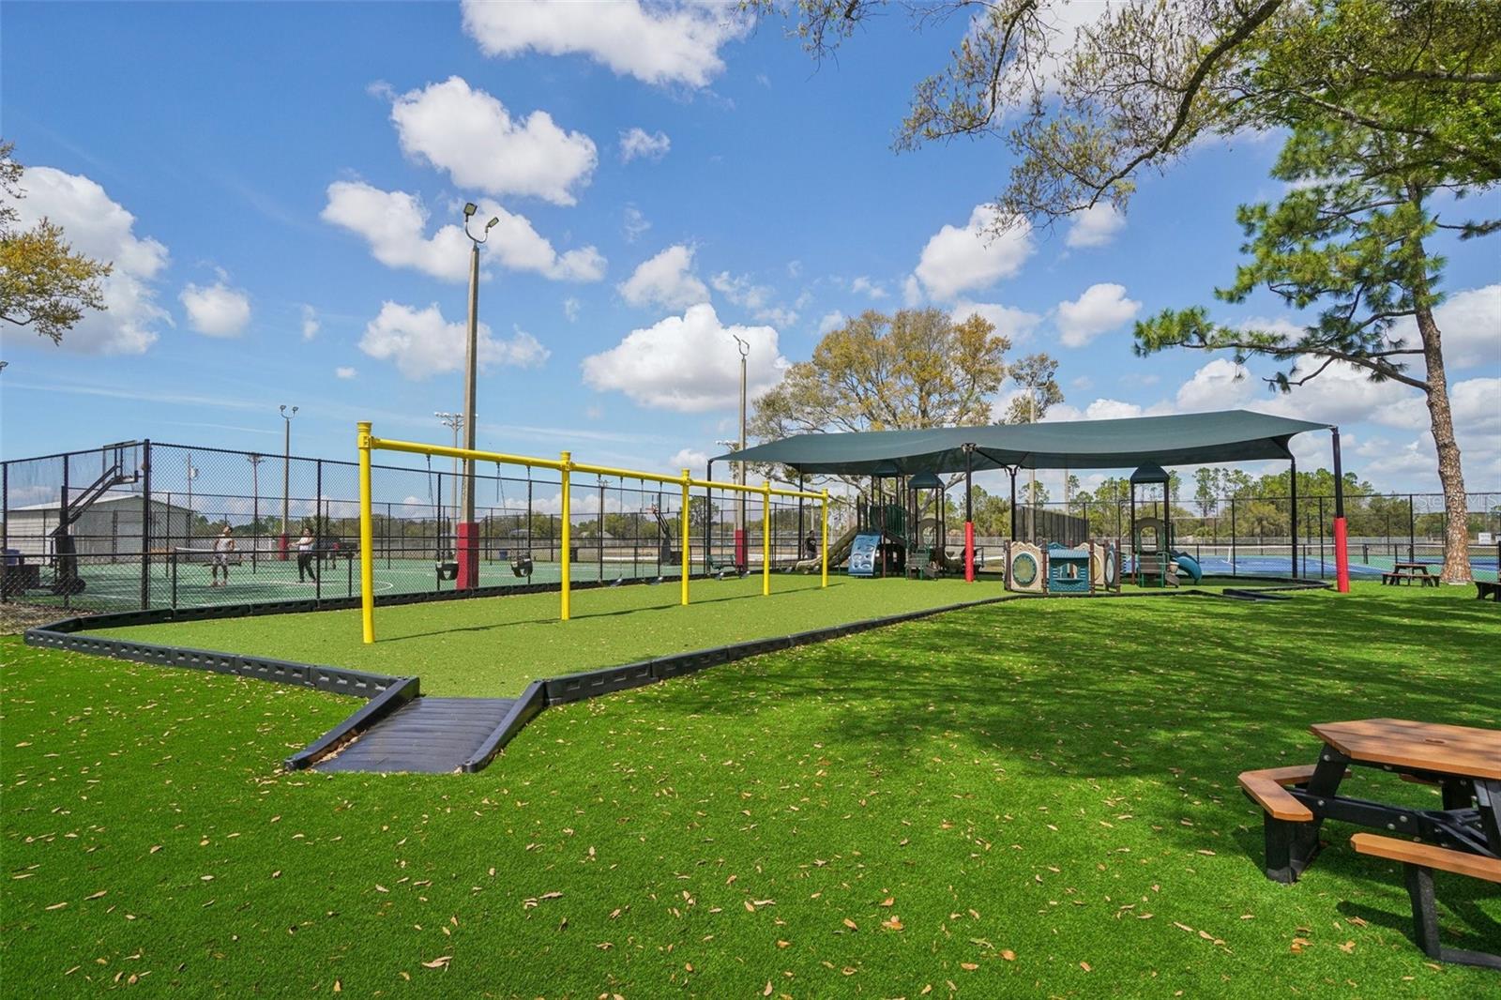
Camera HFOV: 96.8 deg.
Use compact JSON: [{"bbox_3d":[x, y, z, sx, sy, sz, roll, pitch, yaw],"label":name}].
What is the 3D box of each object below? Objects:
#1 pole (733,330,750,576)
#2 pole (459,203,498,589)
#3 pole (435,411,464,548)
[{"bbox_3d":[-0.469,-2.247,31.623,0.650,11.280,0.950,-2,-4,25],"label":"pole"},{"bbox_3d":[-7.936,-3.084,19.469,0.650,11.430,0.950,-3,-5,44],"label":"pole"},{"bbox_3d":[-31.646,-1.697,71.735,4.200,15.050,1.000,1,-4,-14],"label":"pole"}]

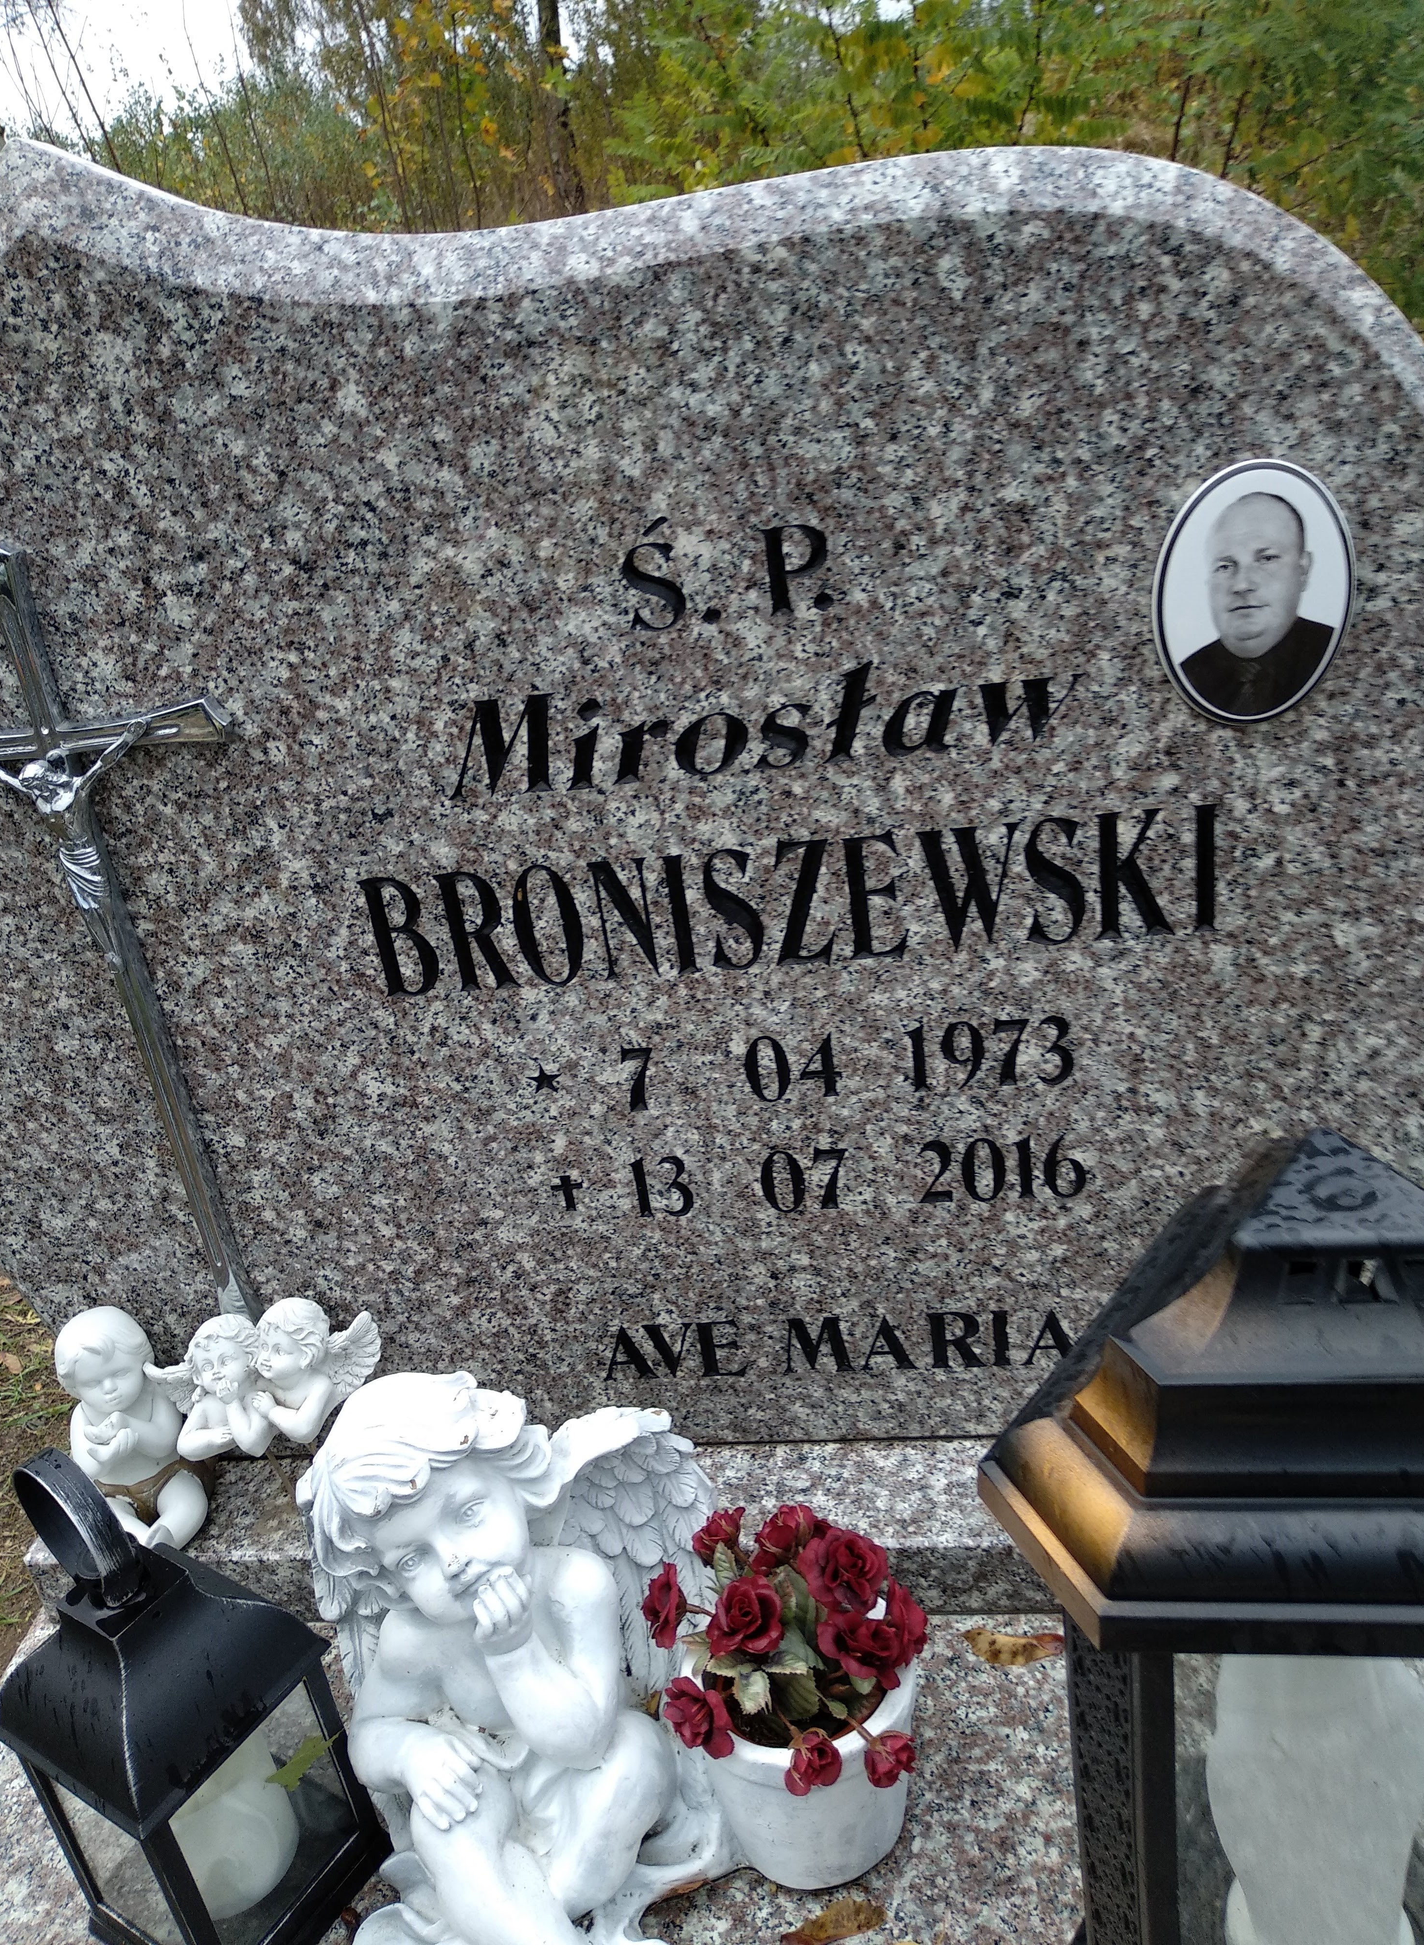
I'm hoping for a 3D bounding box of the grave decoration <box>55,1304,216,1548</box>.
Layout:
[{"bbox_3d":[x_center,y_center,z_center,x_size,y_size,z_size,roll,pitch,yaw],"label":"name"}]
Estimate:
[{"bbox_3d":[-0.351,0.270,0.882,0.085,0.156,0.081,-16,25,-16],"label":"grave decoration"}]

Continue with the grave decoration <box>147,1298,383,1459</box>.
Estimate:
[{"bbox_3d":[-0.257,0.234,0.844,0.137,0.094,0.046,-11,13,-5],"label":"grave decoration"}]

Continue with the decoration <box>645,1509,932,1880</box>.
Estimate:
[{"bbox_3d":[0.039,0.341,0.701,0.137,0.173,0.134,-5,25,10],"label":"decoration"}]

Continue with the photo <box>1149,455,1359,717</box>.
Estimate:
[{"bbox_3d":[0.255,-0.176,0.687,0.091,0.122,0.007,-5,20,10],"label":"photo"}]

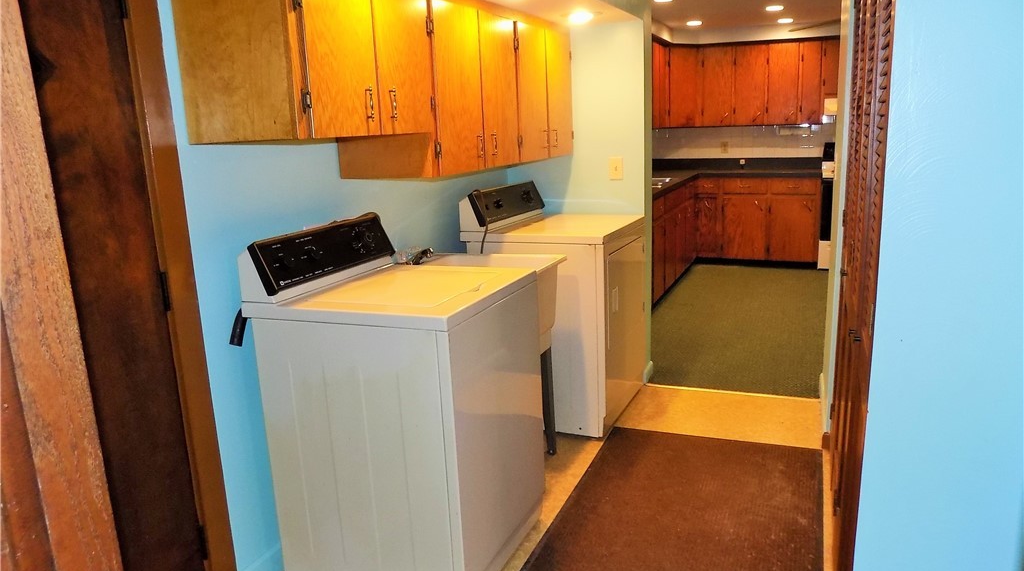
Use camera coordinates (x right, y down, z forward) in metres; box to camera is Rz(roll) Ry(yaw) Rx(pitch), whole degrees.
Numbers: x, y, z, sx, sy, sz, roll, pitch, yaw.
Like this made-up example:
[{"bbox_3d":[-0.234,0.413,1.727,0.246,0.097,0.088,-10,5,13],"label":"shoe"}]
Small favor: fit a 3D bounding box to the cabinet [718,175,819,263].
[{"bbox_3d":[2.624,-0.706,6.938,0.920,0.850,0.600,3,13,23],"label":"cabinet"}]

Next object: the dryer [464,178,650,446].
[{"bbox_3d":[0.241,0.063,3.418,0.688,1.118,0.735,3,13,24],"label":"dryer"}]

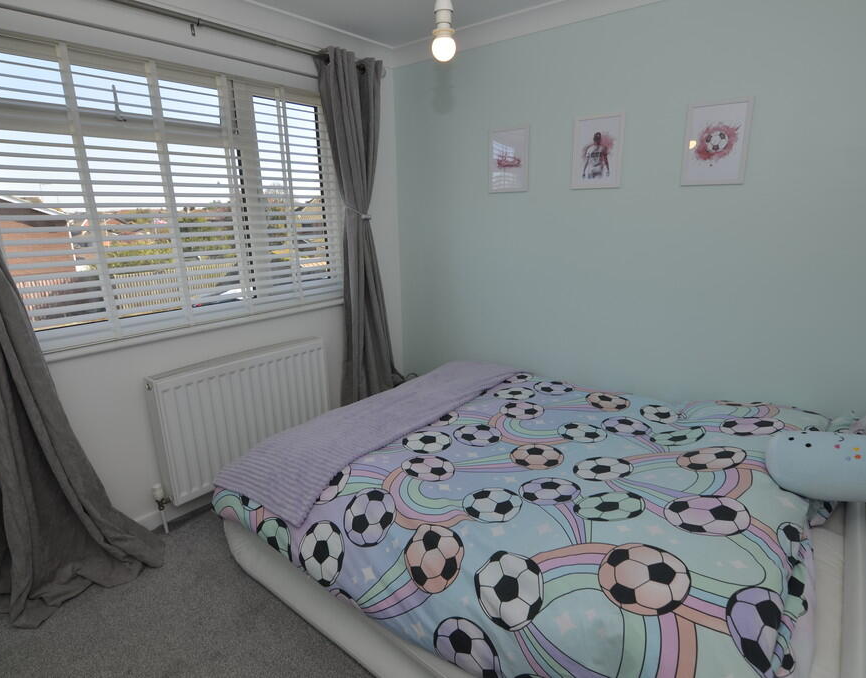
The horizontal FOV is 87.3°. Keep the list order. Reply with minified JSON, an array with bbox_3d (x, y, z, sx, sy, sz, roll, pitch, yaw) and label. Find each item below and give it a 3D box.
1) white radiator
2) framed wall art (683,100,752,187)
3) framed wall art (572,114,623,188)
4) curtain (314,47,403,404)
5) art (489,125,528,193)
[{"bbox_3d":[-0.924,0.376,2.326,0.106,0.589,0.849,12,20,40],"label":"white radiator"},{"bbox_3d":[1.172,-0.805,1.880,0.233,0.322,0.018,10,19,35],"label":"framed wall art"},{"bbox_3d":[0.782,-0.883,2.158,0.233,0.322,0.018,10,19,35],"label":"framed wall art"},{"bbox_3d":[-0.392,-0.431,2.696,0.180,2.237,0.490,12,20,40],"label":"curtain"},{"bbox_3d":[0.409,-0.948,2.426,0.233,0.322,0.018,10,19,35],"label":"art"}]

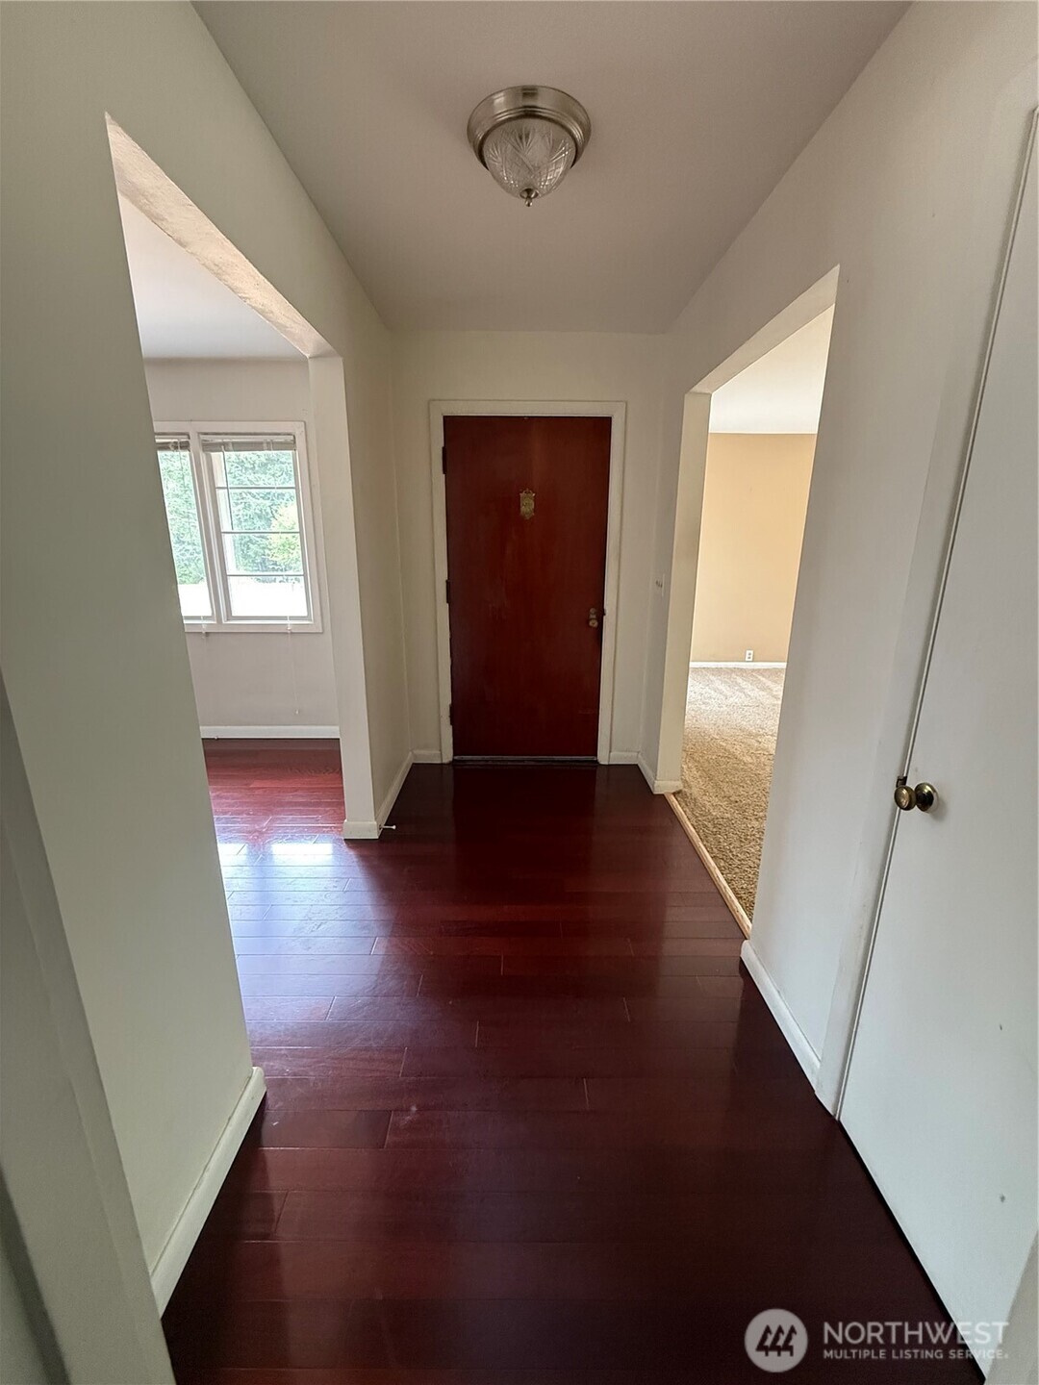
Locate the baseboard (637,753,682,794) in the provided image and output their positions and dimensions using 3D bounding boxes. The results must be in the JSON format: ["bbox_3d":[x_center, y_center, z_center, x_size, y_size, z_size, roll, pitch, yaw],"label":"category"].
[{"bbox_3d":[0.835,0.477,3.359,0.158,0.088,0.424,0,15,-1],"label":"baseboard"}]

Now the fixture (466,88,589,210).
[{"bbox_3d":[0.026,-1.422,1.528,0.330,0.170,0.330,0,15,-1],"label":"fixture"}]

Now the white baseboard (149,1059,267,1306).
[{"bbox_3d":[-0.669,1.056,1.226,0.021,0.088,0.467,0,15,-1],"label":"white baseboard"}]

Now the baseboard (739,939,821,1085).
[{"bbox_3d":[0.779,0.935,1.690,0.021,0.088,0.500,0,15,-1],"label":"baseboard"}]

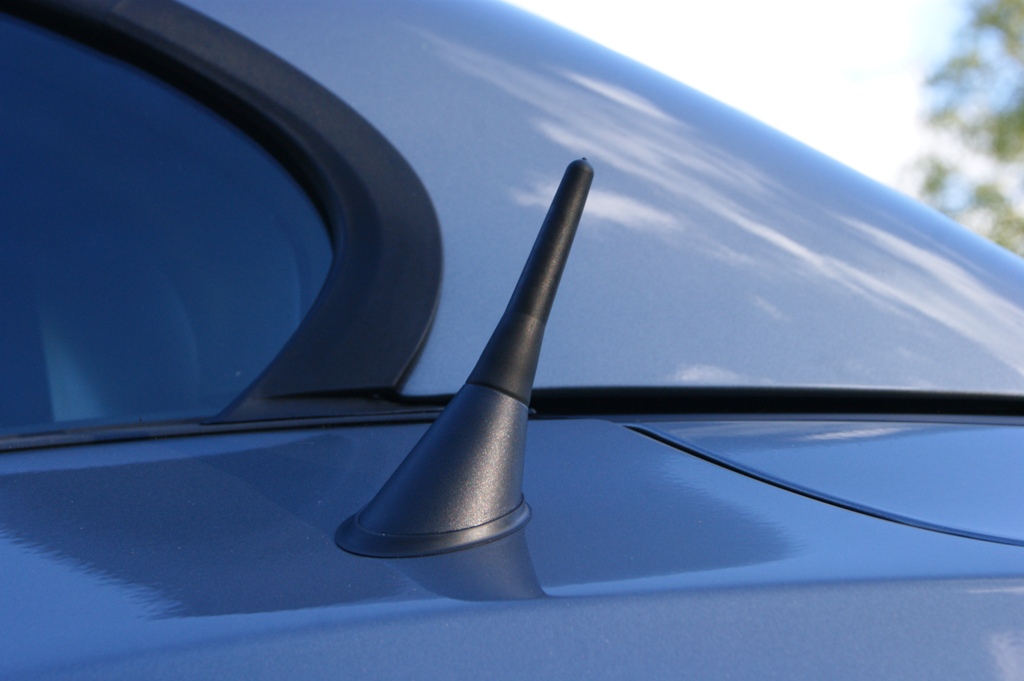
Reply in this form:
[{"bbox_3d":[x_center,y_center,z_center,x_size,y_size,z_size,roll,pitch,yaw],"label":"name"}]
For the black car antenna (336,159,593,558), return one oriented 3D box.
[{"bbox_3d":[-0.016,0.003,0.764,0.100,0.114,0.059,-10,17,-11],"label":"black car antenna"}]

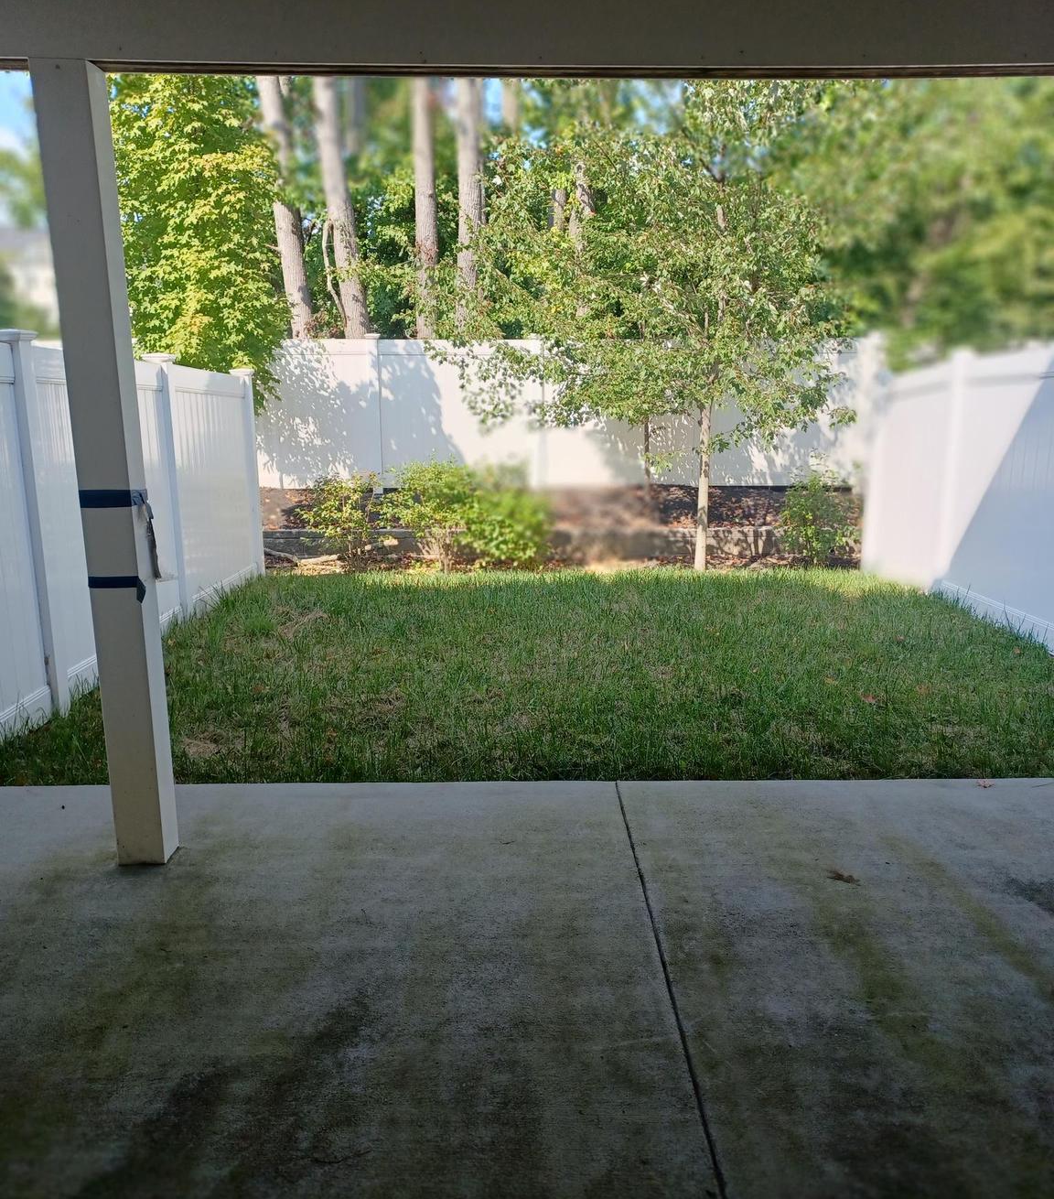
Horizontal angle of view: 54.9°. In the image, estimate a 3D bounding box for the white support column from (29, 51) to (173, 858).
[{"bbox_3d":[-1.354,-0.357,3.314,0.163,2.560,0.160,0,12,-1],"label":"white support column"}]

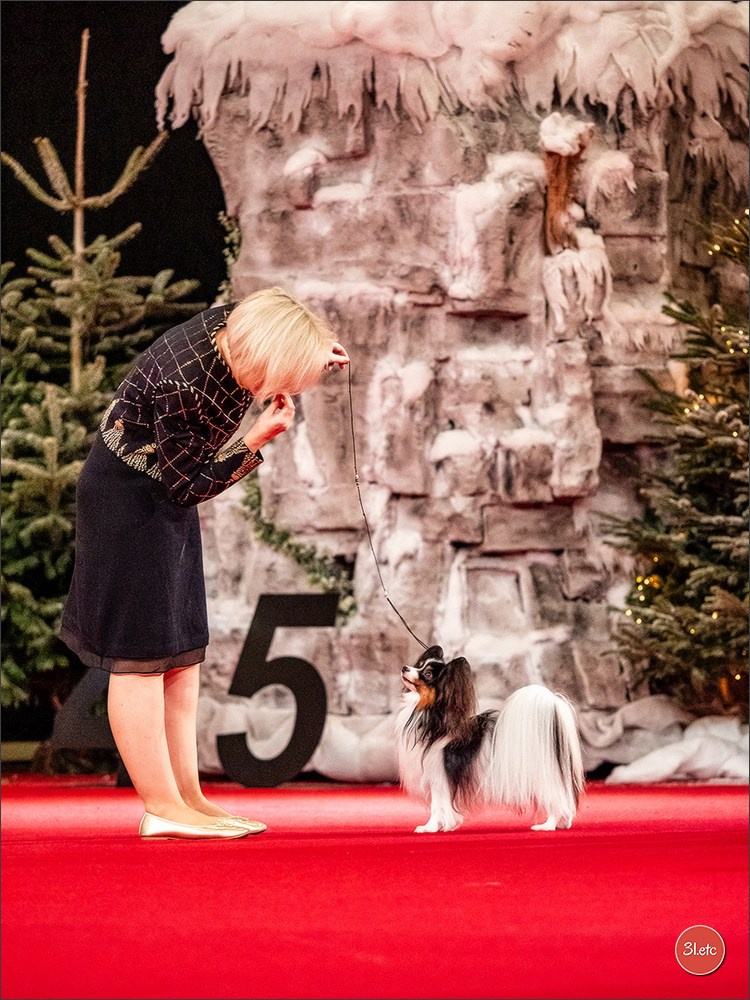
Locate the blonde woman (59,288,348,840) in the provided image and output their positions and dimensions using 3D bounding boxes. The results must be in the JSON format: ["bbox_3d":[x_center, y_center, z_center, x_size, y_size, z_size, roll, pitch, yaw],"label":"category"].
[{"bbox_3d":[-0.416,0.156,16.800,0.700,1.340,0.480,0,1,0],"label":"blonde woman"}]

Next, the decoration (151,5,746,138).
[{"bbox_3d":[0.267,-1.280,20.200,1.850,0.460,1.000,0,1,0],"label":"decoration"}]

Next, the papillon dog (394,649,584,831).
[{"bbox_3d":[0.281,0.580,16.850,0.450,0.455,0.200,0,1,-6],"label":"papillon dog"}]

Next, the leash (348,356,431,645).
[{"bbox_3d":[0.033,0.018,16.850,0.200,0.700,0.060,0,1,0],"label":"leash"}]

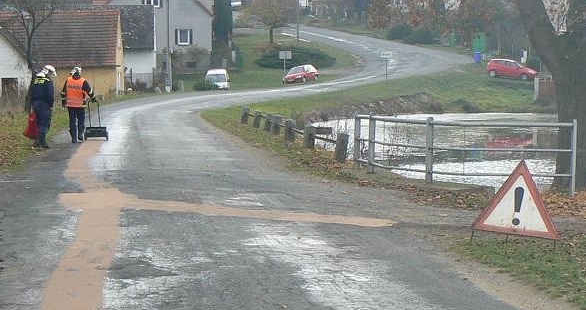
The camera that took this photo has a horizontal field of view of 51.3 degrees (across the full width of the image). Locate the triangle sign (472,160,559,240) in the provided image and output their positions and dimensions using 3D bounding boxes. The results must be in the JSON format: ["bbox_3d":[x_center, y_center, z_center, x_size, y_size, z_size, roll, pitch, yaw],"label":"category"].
[{"bbox_3d":[2.350,0.437,6.320,0.900,0.780,0.060,7,-3,23],"label":"triangle sign"}]

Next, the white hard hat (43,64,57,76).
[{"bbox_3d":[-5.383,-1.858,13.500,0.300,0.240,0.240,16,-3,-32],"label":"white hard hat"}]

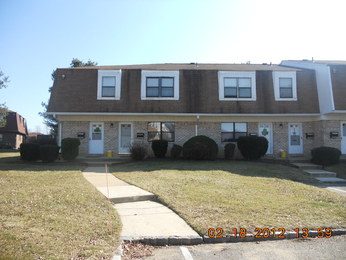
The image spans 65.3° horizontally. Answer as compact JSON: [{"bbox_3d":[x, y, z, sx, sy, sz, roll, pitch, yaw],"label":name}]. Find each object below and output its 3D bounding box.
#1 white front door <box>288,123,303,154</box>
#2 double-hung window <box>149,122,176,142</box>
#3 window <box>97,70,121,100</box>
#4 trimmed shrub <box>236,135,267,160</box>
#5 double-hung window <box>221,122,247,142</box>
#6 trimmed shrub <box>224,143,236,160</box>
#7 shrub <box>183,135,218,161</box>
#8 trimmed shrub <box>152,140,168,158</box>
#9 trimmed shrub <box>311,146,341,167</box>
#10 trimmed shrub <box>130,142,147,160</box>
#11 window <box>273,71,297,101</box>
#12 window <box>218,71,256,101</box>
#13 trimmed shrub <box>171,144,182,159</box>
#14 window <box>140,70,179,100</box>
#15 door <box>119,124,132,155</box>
[{"bbox_3d":[8.324,0.599,18.271,1.001,2.086,0.090,0,-4,-1],"label":"white front door"},{"bbox_3d":[-0.768,0.158,18.117,1.798,1.333,0.100,0,-4,-1],"label":"double-hung window"},{"bbox_3d":[-4.185,-2.933,17.801,1.542,1.995,0.150,0,-4,-1],"label":"window"},{"bbox_3d":[5.083,1.175,17.160,1.900,1.500,1.800,0,-4,-1],"label":"trimmed shrub"},{"bbox_3d":[4.233,0.171,18.499,1.760,1.360,0.150,0,-4,-1],"label":"double-hung window"},{"bbox_3d":[3.685,1.398,17.323,0.725,1.079,0.725,0,-4,-1],"label":"trimmed shrub"},{"bbox_3d":[1.750,1.124,17.063,2.200,1.620,2.000,0,-4,-1],"label":"shrub"},{"bbox_3d":[-0.808,1.273,17.454,1.000,1.140,1.000,0,-4,-1],"label":"trimmed shrub"},{"bbox_3d":[8.629,1.511,15.233,1.600,1.150,1.500,0,-4,-1],"label":"trimmed shrub"},{"bbox_3d":[-2.184,1.392,17.246,1.020,1.140,1.000,0,-4,-1],"label":"trimmed shrub"},{"bbox_3d":[7.506,-2.928,18.036,1.596,2.002,0.150,0,-4,-1],"label":"window"},{"bbox_3d":[4.326,-2.948,18.058,2.450,1.970,0.200,0,-4,-1],"label":"window"},{"bbox_3d":[0.256,1.393,17.254,0.728,0.923,0.728,0,-4,-1],"label":"trimmed shrub"},{"bbox_3d":[-0.856,-2.960,17.923,2.450,1.970,0.200,0,-4,-1],"label":"window"},{"bbox_3d":[-3.139,0.578,18.042,0.943,2.072,0.090,0,-4,-1],"label":"door"}]

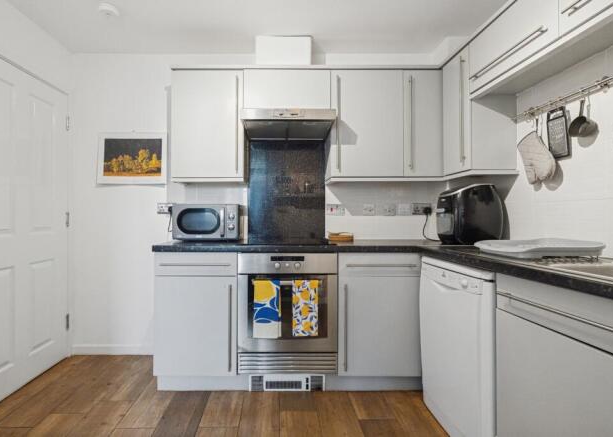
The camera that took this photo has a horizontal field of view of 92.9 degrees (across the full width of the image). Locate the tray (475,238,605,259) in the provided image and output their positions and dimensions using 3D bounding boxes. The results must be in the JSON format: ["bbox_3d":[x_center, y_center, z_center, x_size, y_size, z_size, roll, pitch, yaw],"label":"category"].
[{"bbox_3d":[0.970,0.127,1.295,0.360,0.065,0.370,0,0,-6],"label":"tray"}]

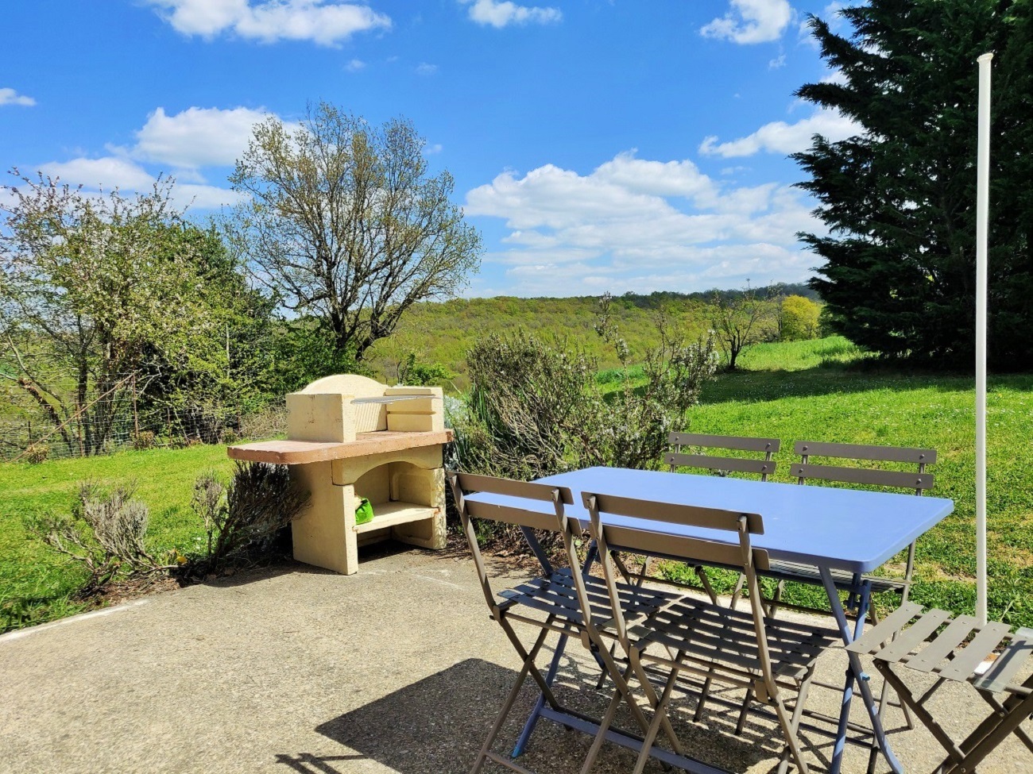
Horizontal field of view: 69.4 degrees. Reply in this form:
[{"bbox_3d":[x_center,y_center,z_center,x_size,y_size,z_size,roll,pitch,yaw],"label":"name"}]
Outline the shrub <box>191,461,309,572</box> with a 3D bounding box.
[{"bbox_3d":[-1.516,0.732,4.240,0.620,0.600,0.580,-1,2,0],"label":"shrub"}]

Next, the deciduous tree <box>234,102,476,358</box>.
[{"bbox_3d":[-4.039,-3.402,19.000,6.200,7.600,5.800,-1,2,0],"label":"deciduous tree"}]

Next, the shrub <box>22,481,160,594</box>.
[{"bbox_3d":[-2.206,0.774,3.880,0.620,0.530,0.550,-1,2,0],"label":"shrub"}]

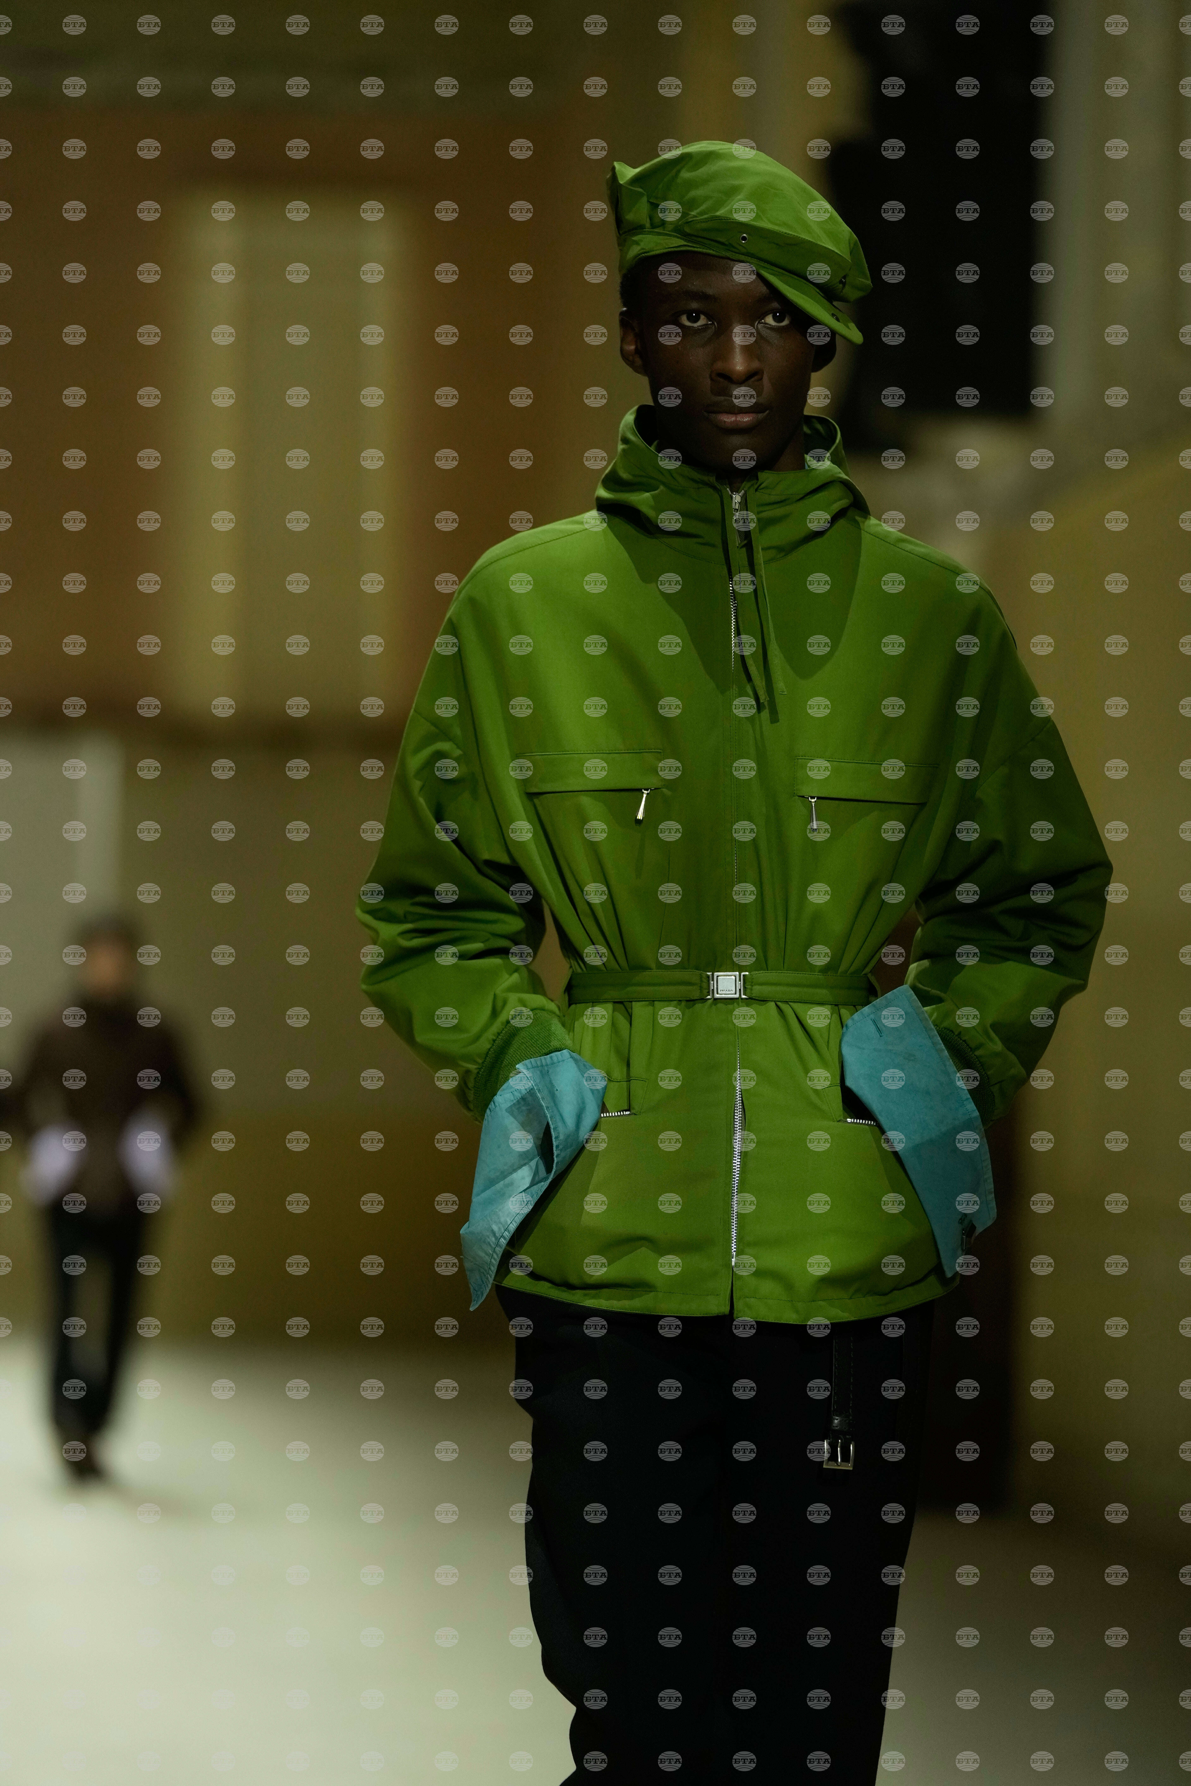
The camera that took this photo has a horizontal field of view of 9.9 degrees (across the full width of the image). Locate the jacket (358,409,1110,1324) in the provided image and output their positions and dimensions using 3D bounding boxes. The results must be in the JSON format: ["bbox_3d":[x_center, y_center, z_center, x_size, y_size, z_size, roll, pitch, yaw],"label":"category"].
[{"bbox_3d":[0.115,-0.022,5.650,0.620,0.750,0.340,0,-2,-3],"label":"jacket"}]

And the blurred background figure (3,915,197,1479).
[{"bbox_3d":[-1.639,1.009,22.700,0.620,1.870,0.450,0,-2,-6],"label":"blurred background figure"}]

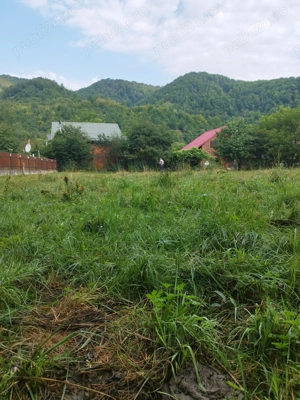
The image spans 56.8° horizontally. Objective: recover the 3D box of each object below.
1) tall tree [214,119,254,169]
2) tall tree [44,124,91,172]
[{"bbox_3d":[11.240,-7.360,37.000,5.070,6.820,5.070,0,7,0],"label":"tall tree"},{"bbox_3d":[-10.970,-6.900,37.000,6.430,6.170,6.430,0,7,0],"label":"tall tree"}]

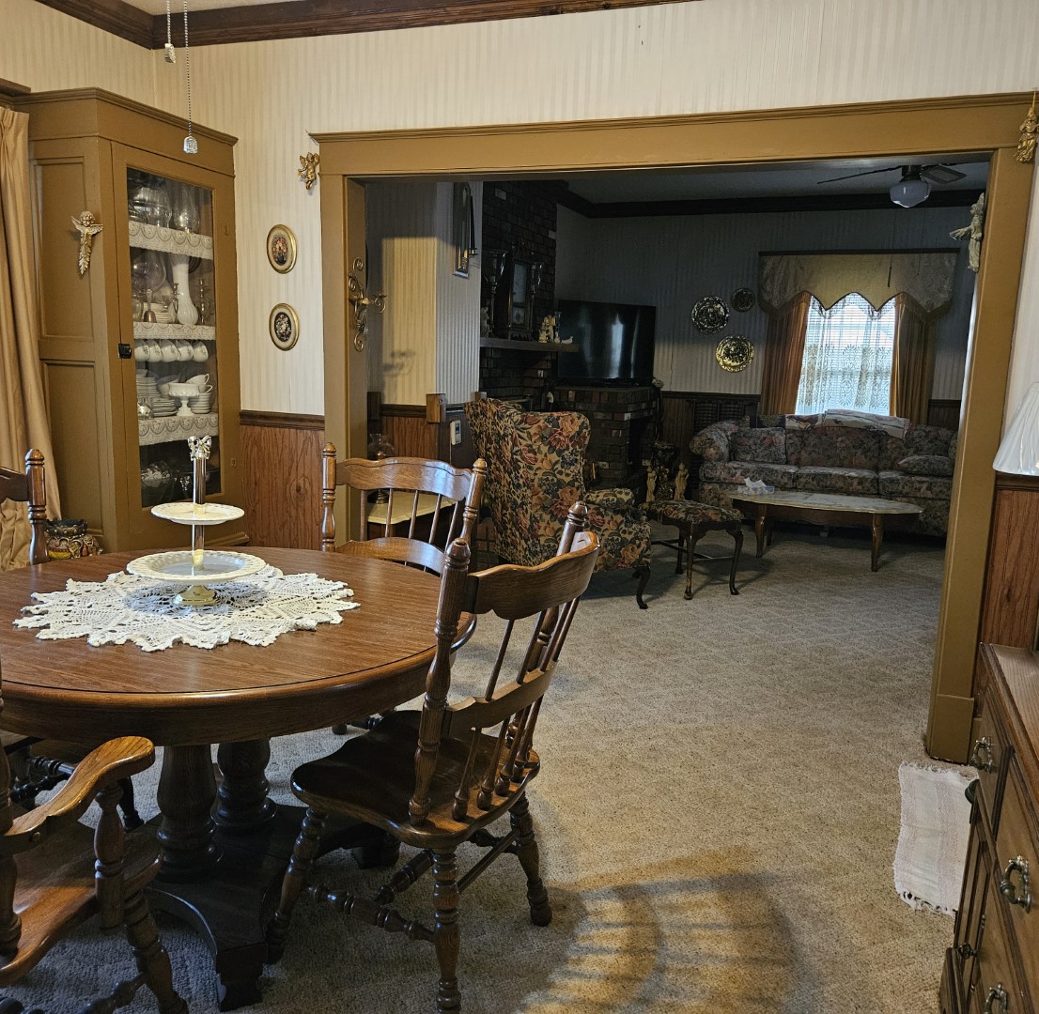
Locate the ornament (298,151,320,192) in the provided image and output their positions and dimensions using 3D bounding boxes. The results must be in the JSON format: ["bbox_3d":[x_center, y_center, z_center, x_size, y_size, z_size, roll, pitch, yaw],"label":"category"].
[{"bbox_3d":[-0.845,-1.346,3.619,0.095,0.150,0.040,6,12,20],"label":"ornament"}]

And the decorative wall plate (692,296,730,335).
[{"bbox_3d":[1.642,-1.647,7.718,0.315,0.315,0.030,4,11,17],"label":"decorative wall plate"}]

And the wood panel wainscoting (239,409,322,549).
[{"bbox_3d":[-0.990,0.109,3.766,0.388,1.008,0.030,4,11,17],"label":"wood panel wainscoting"}]

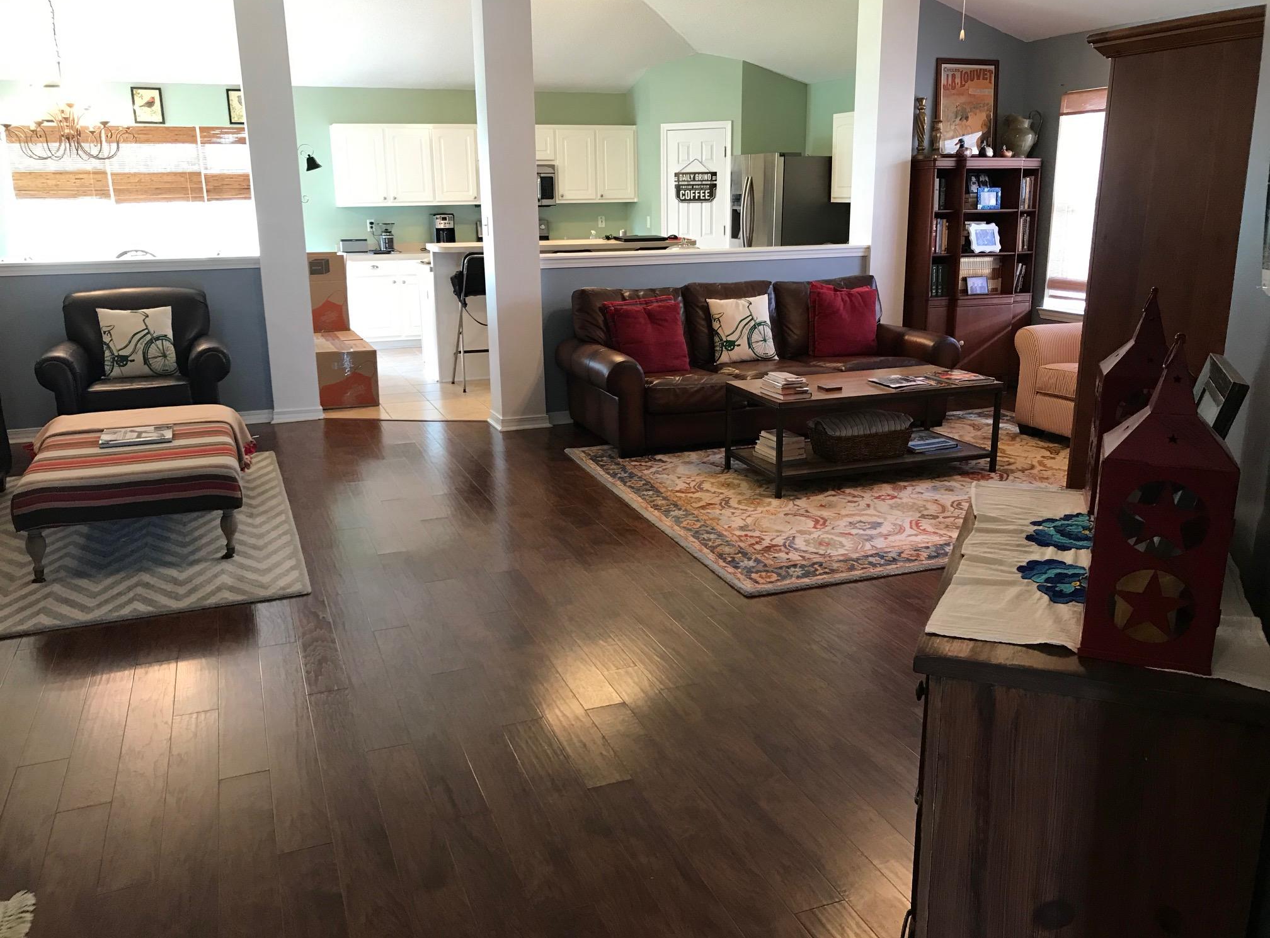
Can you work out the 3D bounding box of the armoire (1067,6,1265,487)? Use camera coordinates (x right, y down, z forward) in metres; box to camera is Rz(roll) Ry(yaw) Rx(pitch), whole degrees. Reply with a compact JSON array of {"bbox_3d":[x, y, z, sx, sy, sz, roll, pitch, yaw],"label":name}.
[{"bbox_3d":[1.986,-0.347,3.184,1.140,1.890,0.630,-7,16,-20],"label":"armoire"}]

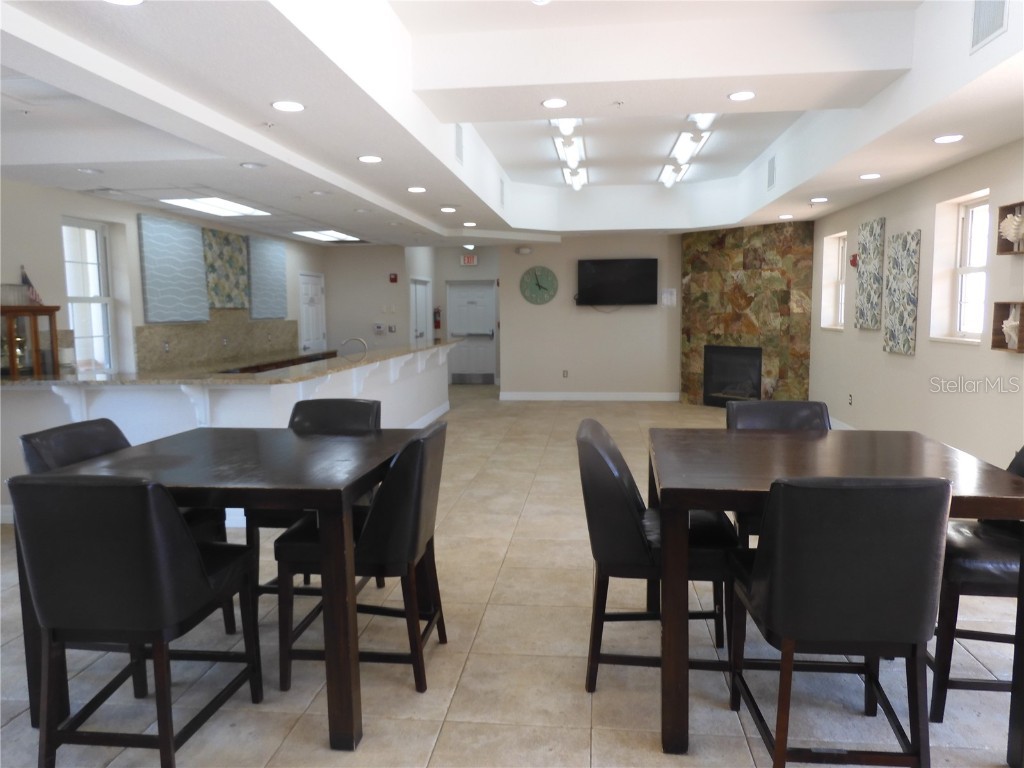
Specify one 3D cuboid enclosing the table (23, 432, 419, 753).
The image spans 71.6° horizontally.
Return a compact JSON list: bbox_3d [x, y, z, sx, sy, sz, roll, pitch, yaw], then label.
[{"bbox_3d":[-1.090,0.750,3.080,1.220,0.916,1.210,0,6,7],"label":"table"}]

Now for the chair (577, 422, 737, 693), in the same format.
[{"bbox_3d":[0.608,0.685,2.934,0.610,1.030,0.530,0,6,10],"label":"chair"}]

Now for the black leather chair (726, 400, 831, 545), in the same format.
[{"bbox_3d":[1.310,0.632,3.365,0.530,1.025,0.610,0,6,7],"label":"black leather chair"}]

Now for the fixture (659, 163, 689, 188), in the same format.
[{"bbox_3d":[2.167,-2.778,9.537,0.315,0.090,1.220,0,6,7],"label":"fixture"}]

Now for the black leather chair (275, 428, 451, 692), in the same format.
[{"bbox_3d":[-0.604,0.693,3.036,0.610,1.025,0.530,0,6,7],"label":"black leather chair"}]

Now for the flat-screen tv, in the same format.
[{"bbox_3d":[1.657,-1.589,11.118,1.235,0.710,0.080,0,6,7],"label":"flat-screen tv"}]

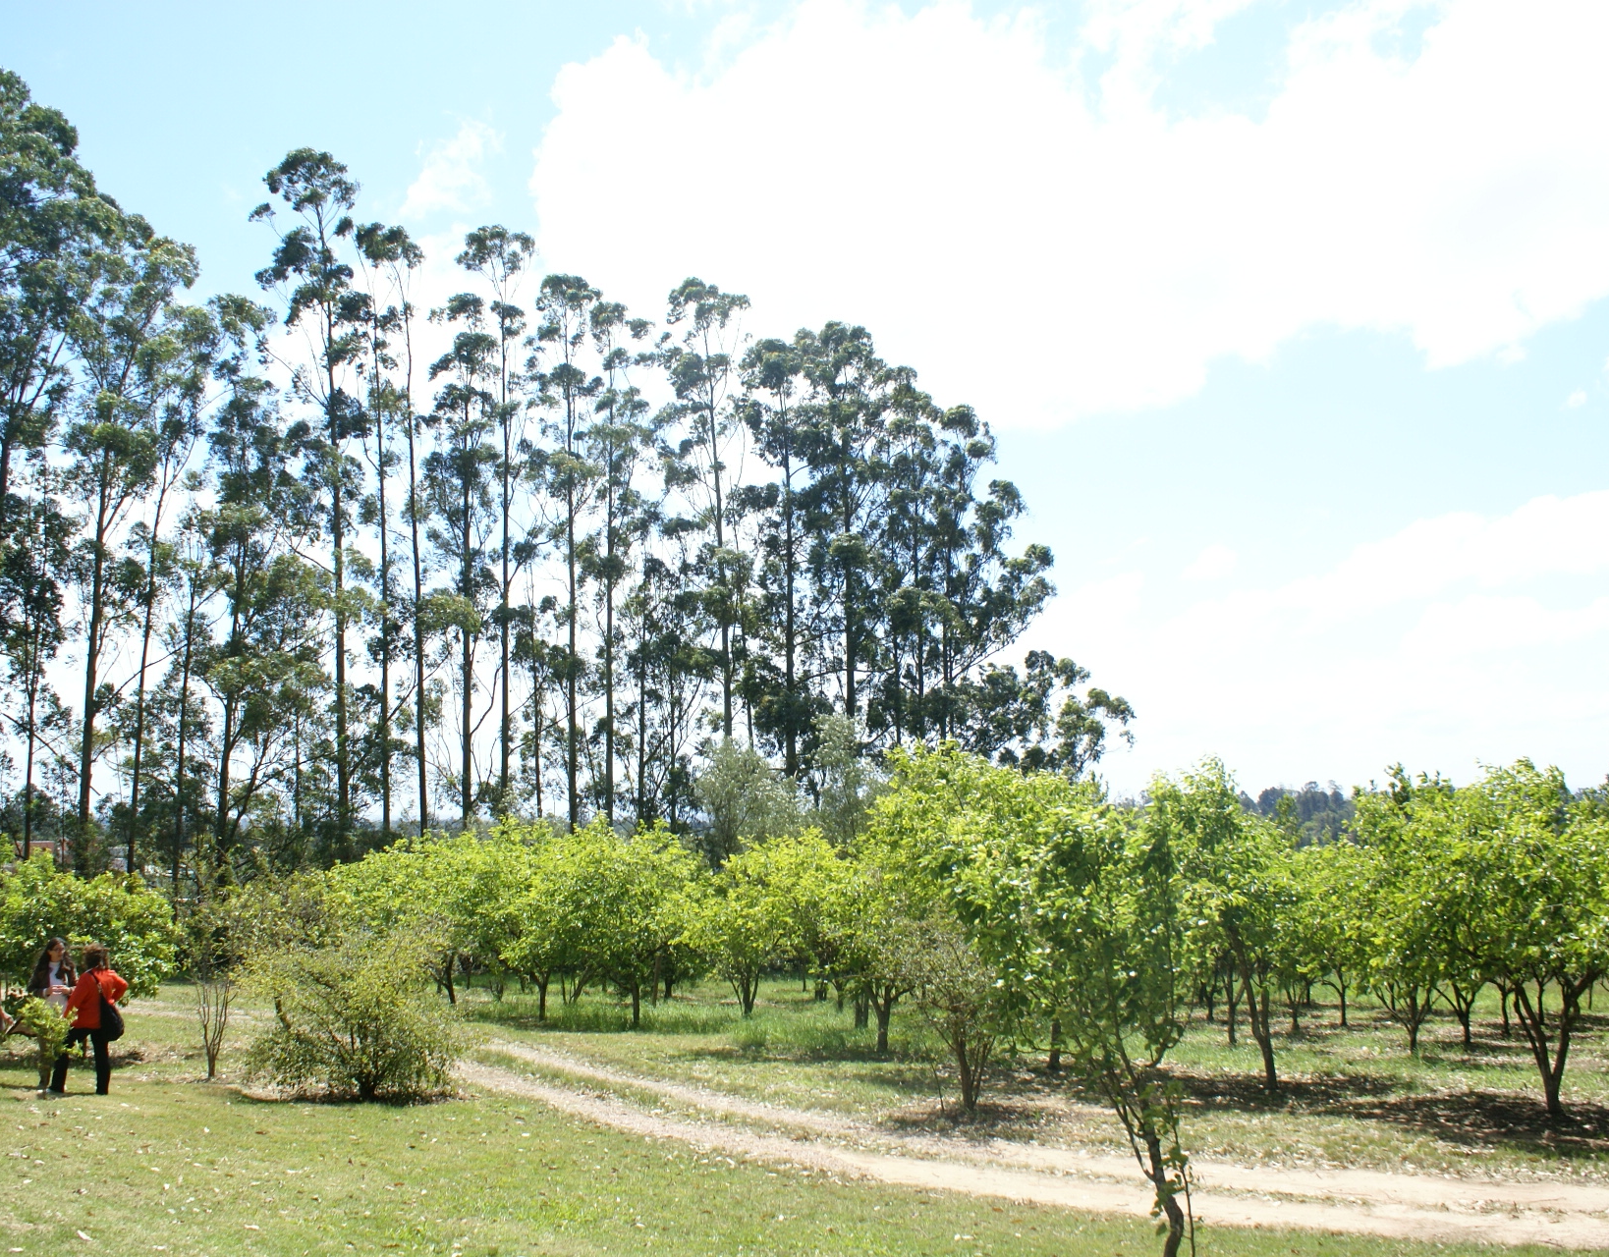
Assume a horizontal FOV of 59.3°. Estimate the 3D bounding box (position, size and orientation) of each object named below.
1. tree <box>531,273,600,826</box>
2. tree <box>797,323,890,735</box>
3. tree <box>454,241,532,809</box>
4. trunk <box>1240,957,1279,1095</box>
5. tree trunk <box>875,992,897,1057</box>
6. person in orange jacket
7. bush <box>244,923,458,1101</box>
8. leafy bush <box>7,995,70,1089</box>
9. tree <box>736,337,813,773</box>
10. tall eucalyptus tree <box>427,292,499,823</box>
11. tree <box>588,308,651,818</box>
[{"bbox_3d":[-11.916,-2.708,70.537,3.600,31.378,3.600,1,-8,-10],"label":"tree"},{"bbox_3d":[2.041,-1.863,72.068,4.690,28.580,4.690,-1,-8,2],"label":"tree"},{"bbox_3d":[-13.269,-3.416,60.254,3.160,28.920,3.160,1,-8,-12],"label":"tree"},{"bbox_3d":[4.772,4.162,14.849,0.387,1.360,0.300,-3,-8,17],"label":"trunk"},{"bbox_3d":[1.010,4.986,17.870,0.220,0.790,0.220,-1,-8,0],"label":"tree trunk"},{"bbox_3d":[-7.928,4.328,15.675,0.500,1.630,0.550,-6,-9,35],"label":"person in orange jacket"},{"bbox_3d":[-4.803,4.065,14.970,2.121,1.762,2.100,2,-8,-17],"label":"bush"},{"bbox_3d":[-8.452,4.588,15.648,0.685,1.030,0.620,3,-9,-28],"label":"leafy bush"},{"bbox_3d":[-1.552,-1.477,79.937,4.300,31.194,4.300,-1,-8,-1],"label":"tree"},{"bbox_3d":[-14.253,-1.845,59.004,2.790,25.500,2.790,1,-8,-14],"label":"tall eucalyptus tree"},{"bbox_3d":[-9.614,-2.221,73.494,3.600,31.148,3.600,0,-8,-7],"label":"tree"}]

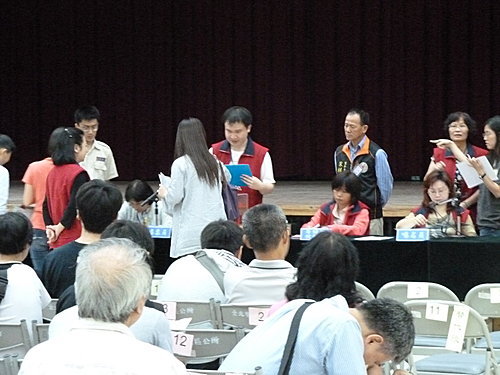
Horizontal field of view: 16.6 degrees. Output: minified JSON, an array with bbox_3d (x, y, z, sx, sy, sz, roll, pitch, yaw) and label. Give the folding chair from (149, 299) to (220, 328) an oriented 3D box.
[{"bbox_3d":[-0.348,0.958,8.955,0.470,0.790,0.480,1,4,11],"label":"folding chair"}]

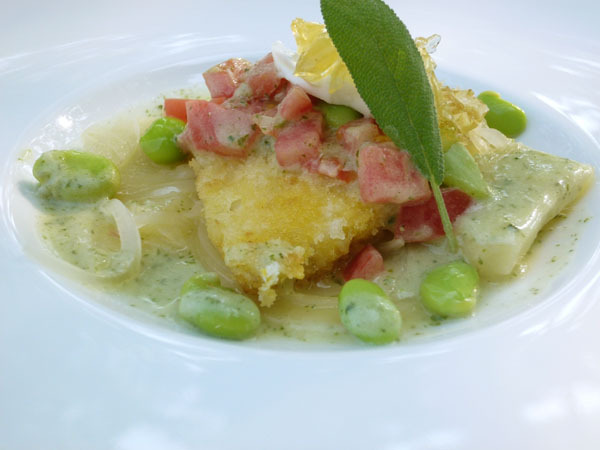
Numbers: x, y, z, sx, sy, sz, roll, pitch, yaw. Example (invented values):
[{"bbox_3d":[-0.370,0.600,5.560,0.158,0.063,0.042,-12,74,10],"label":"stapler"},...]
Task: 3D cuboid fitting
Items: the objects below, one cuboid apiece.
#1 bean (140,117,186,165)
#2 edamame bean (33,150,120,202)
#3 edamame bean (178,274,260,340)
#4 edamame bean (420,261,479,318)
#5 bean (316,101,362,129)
[{"bbox_3d":[-0.031,-0.020,0.196,0.014,0.011,0.011,2,33,2],"label":"bean"},{"bbox_3d":[-0.049,-0.011,0.181,0.019,0.011,0.011,6,33,8],"label":"edamame bean"},{"bbox_3d":[-0.014,0.015,0.148,0.017,0.009,0.011,23,39,30],"label":"edamame bean"},{"bbox_3d":[0.028,0.012,0.153,0.010,0.009,0.013,13,35,19],"label":"edamame bean"},{"bbox_3d":[0.008,-0.024,0.182,0.014,0.008,0.010,13,34,17],"label":"bean"}]

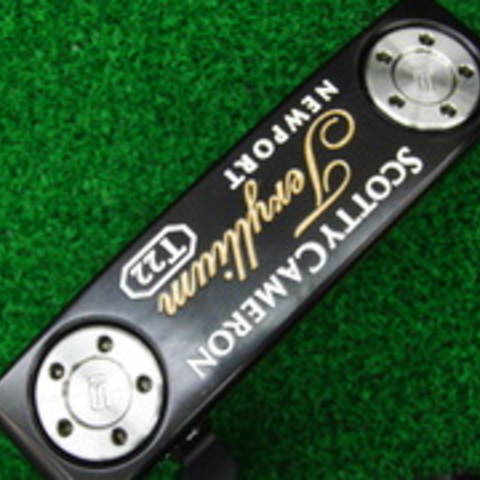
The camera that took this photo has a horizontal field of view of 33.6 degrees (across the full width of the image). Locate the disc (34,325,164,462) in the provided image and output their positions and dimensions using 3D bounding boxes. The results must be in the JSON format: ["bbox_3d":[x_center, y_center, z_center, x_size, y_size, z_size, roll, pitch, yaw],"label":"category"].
[{"bbox_3d":[-0.022,0.025,0.129,0.021,0.004,0.021,-1,81,8],"label":"disc"}]

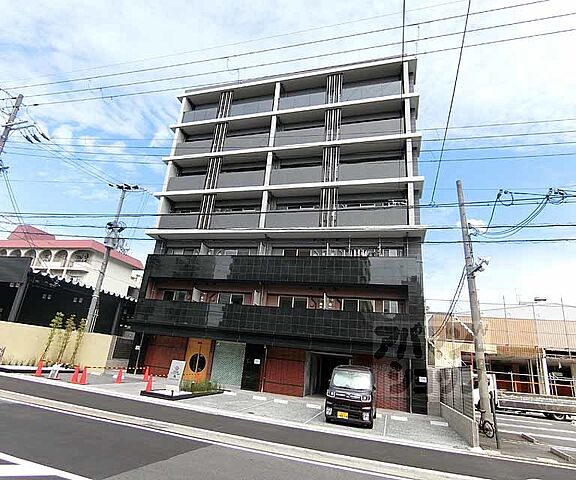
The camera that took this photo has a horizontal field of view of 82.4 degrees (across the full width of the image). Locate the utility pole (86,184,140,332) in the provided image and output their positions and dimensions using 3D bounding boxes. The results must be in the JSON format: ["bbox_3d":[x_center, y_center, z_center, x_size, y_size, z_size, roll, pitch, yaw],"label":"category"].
[{"bbox_3d":[-12.600,1.934,22.730,1.900,13.001,1.200,-1,-20,17],"label":"utility pole"}]

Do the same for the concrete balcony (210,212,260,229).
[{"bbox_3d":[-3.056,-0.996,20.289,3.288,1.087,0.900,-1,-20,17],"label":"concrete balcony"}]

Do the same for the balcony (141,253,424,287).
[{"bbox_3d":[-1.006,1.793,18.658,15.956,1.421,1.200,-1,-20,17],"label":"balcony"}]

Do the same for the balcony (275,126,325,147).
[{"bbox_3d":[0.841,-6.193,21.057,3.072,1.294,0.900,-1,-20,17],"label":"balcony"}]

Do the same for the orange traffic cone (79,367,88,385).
[{"bbox_3d":[-8.858,5.912,14.402,0.380,0.700,0.380,-1,-20,17],"label":"orange traffic cone"}]

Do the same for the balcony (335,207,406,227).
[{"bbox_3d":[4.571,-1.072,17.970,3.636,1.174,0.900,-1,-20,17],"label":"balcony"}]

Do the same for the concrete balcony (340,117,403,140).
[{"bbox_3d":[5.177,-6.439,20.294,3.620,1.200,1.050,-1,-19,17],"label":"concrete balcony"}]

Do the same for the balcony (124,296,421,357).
[{"bbox_3d":[-1.354,4.762,18.496,16.625,1.940,1.400,-1,-18,17],"label":"balcony"}]

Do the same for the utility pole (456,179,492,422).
[{"bbox_3d":[8.198,2.162,14.681,0.380,10.881,0.380,-1,-18,17],"label":"utility pole"}]

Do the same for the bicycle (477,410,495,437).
[{"bbox_3d":[6.640,6.160,11.368,0.520,0.960,1.500,6,-19,-2],"label":"bicycle"}]

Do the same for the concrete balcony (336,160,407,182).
[{"bbox_3d":[4.967,-3.765,19.405,3.680,1.210,1.050,-1,-19,17],"label":"concrete balcony"}]

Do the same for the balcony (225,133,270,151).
[{"bbox_3d":[-2.644,-6.351,22.675,3.130,1.200,1.050,-1,-19,17],"label":"balcony"}]

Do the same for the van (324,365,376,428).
[{"bbox_3d":[2.421,5.617,12.115,1.480,1.820,3.390,-1,-19,17],"label":"van"}]

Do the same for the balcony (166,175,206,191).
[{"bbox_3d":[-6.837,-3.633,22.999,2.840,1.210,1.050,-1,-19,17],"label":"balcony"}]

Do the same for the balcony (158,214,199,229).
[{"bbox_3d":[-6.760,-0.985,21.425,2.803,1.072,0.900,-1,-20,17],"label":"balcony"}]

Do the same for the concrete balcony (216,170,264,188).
[{"bbox_3d":[-2.891,-3.677,21.798,3.150,1.210,1.050,-1,-19,17],"label":"concrete balcony"}]

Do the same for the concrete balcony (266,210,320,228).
[{"bbox_3d":[0.358,-1.004,19.241,3.129,1.131,0.900,-1,-20,17],"label":"concrete balcony"}]

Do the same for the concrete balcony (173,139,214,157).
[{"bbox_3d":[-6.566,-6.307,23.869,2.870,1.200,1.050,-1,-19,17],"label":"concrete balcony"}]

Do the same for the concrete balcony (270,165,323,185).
[{"bbox_3d":[0.620,-3.716,20.729,3.190,1.210,1.050,-1,-19,17],"label":"concrete balcony"}]

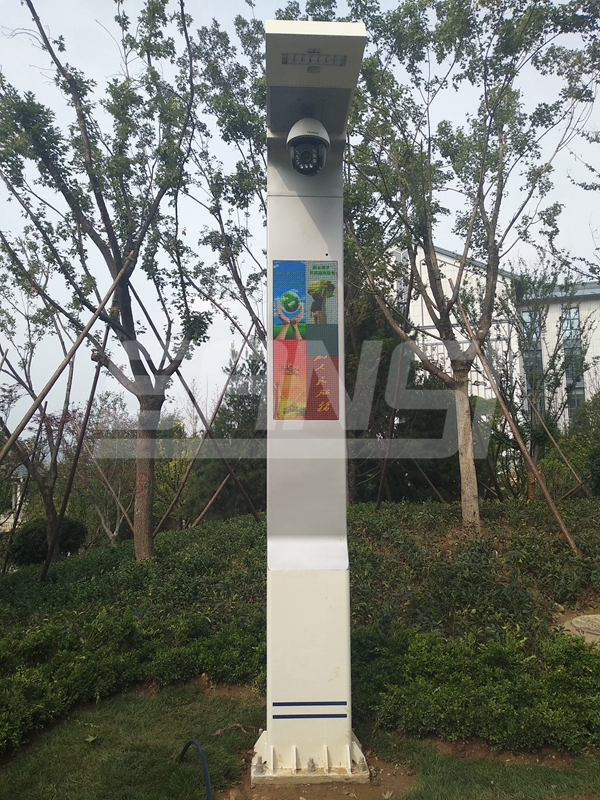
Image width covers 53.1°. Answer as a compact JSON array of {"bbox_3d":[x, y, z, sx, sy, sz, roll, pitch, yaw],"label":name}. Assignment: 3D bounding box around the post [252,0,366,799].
[{"bbox_3d":[0.048,0.119,2.665,0.524,3.165,0.956,0,-5,-3],"label":"post"}]

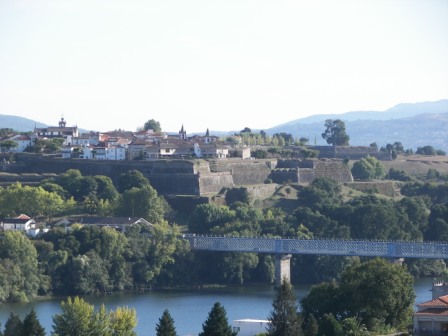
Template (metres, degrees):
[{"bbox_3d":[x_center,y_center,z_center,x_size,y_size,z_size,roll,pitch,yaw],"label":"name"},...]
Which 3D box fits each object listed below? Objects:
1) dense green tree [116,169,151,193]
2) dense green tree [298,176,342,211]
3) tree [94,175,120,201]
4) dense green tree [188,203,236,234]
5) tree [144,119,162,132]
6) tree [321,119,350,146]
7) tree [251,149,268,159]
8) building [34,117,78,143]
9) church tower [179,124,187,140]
[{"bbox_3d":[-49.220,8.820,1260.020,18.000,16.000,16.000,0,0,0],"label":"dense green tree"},{"bbox_3d":[53.180,15.010,1290.030,25.000,20.000,20.000,0,0,0],"label":"dense green tree"},{"bbox_3d":[-63.150,11.760,1245.020,13.500,16.000,13.000,0,0,0],"label":"tree"},{"bbox_3d":[-6.080,27.010,1225.030,25.000,17.000,20.000,0,0,0],"label":"dense green tree"},{"bbox_3d":[-45.360,-25.300,1480.020,11.000,12.000,11.000,0,0,0],"label":"tree"},{"bbox_3d":[70.270,-22.130,1460.030,18.000,17.500,16.000,0,0,0],"label":"tree"},{"bbox_3d":[21.450,-8.380,1400.010,10.500,6.200,9.500,0,0,0],"label":"tree"},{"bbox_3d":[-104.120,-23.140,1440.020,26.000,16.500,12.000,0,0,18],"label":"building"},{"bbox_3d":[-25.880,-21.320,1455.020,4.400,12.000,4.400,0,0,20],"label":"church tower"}]

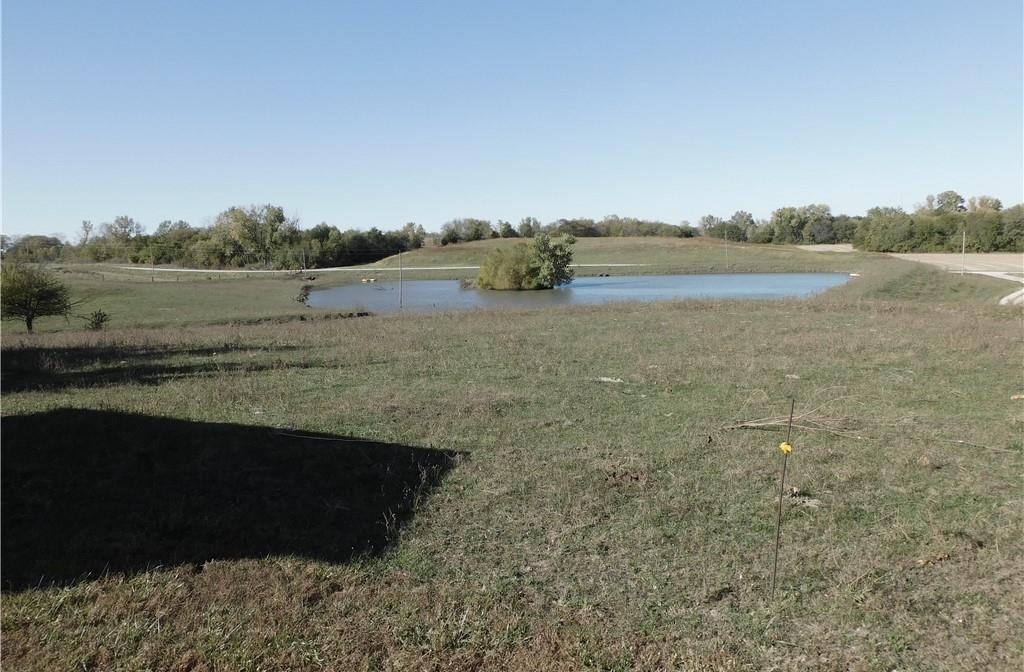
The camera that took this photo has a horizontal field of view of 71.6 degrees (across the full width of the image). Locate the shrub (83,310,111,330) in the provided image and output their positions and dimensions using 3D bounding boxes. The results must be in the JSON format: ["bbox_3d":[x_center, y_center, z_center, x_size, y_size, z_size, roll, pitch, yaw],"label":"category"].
[{"bbox_3d":[-32.187,-1.201,55.000,2.169,1.549,1.952,-1,8,0],"label":"shrub"}]

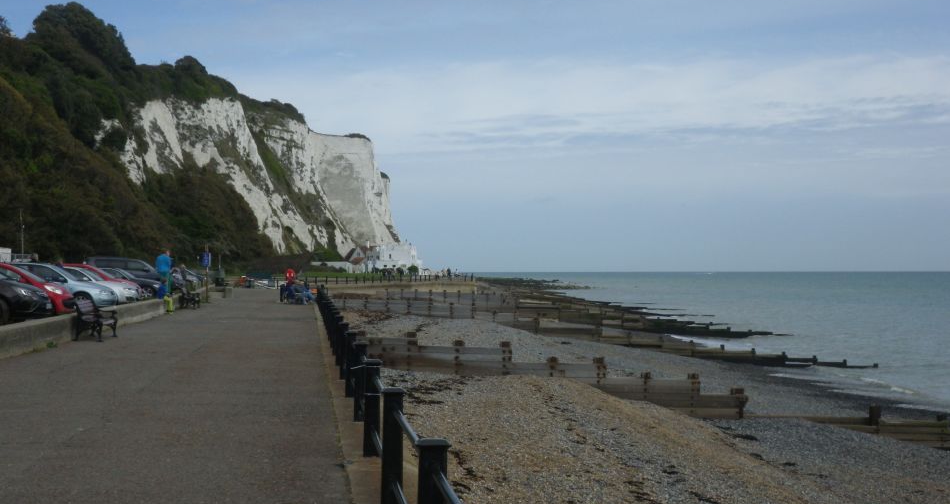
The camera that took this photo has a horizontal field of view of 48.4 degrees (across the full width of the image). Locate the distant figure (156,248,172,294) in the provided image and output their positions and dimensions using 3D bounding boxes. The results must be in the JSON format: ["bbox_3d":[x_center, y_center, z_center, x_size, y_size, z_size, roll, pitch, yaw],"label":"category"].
[{"bbox_3d":[-11.231,0.799,38.192,0.380,1.720,0.520,1,-1,-37],"label":"distant figure"}]

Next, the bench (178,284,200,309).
[{"bbox_3d":[-11.747,1.930,43.572,0.650,0.860,1.700,0,-1,-9],"label":"bench"}]

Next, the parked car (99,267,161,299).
[{"bbox_3d":[-14.075,1.276,40.458,4.400,1.410,1.780,0,-1,-9],"label":"parked car"}]

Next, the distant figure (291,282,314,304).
[{"bbox_3d":[-8.023,1.935,49.173,1.050,1.060,0.600,0,-1,15],"label":"distant figure"}]

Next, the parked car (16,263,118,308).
[{"bbox_3d":[-12.849,1.082,31.471,4.250,1.480,1.770,0,-1,-9],"label":"parked car"}]

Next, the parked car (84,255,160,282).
[{"bbox_3d":[-16.331,1.159,50.162,4.400,1.830,1.860,0,-1,-9],"label":"parked car"}]

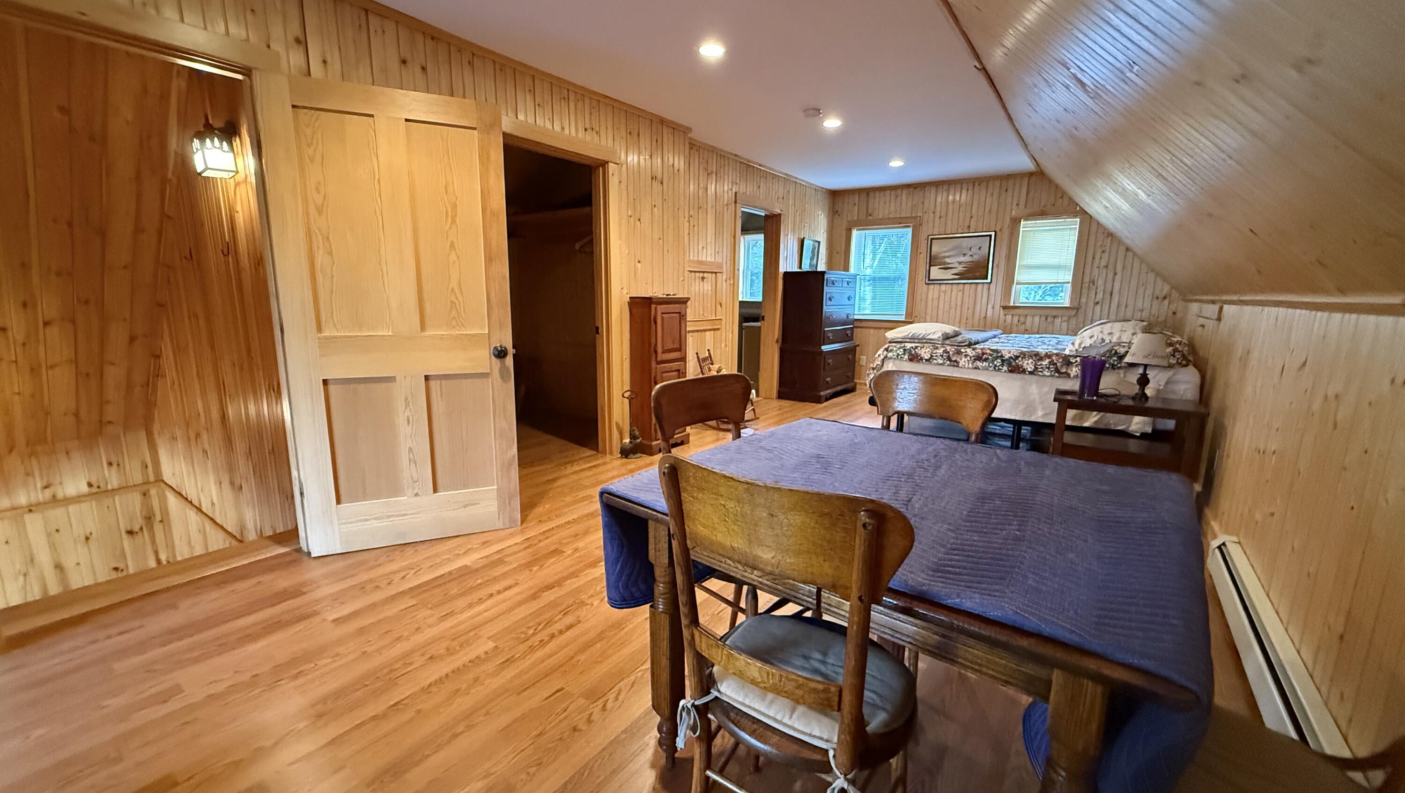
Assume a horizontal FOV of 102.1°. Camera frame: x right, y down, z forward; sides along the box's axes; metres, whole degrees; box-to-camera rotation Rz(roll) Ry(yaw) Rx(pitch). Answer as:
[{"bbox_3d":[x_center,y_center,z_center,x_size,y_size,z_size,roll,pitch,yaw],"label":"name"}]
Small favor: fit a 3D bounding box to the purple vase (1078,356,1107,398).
[{"bbox_3d":[2.727,-0.136,3.985,0.150,0.280,0.150,8,13,34],"label":"purple vase"}]

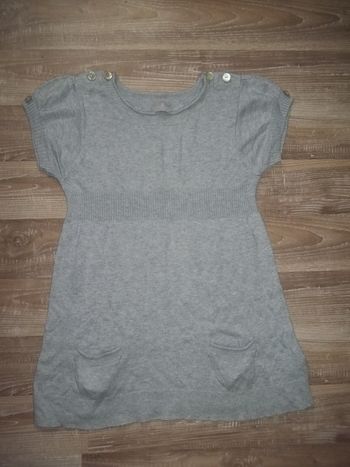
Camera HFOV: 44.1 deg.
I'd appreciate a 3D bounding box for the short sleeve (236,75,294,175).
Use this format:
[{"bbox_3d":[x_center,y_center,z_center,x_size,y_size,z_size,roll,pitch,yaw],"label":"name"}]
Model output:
[{"bbox_3d":[0.143,-0.172,0.682,0.090,0.030,0.158,0,87,-3],"label":"short sleeve"}]

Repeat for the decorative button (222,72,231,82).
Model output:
[{"bbox_3d":[0.082,-0.246,0.682,0.013,0.004,0.013,0,87,-3],"label":"decorative button"}]

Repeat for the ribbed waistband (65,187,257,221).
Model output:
[{"bbox_3d":[-0.020,-0.045,0.673,0.296,0.018,0.047,-1,87,-3],"label":"ribbed waistband"}]

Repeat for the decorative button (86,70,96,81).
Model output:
[{"bbox_3d":[-0.130,-0.244,0.671,0.013,0.004,0.013,0,87,-3],"label":"decorative button"}]

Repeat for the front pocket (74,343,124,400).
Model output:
[{"bbox_3d":[-0.116,0.209,0.651,0.074,0.014,0.082,-4,87,-3],"label":"front pocket"}]

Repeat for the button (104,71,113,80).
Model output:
[{"bbox_3d":[-0.104,-0.245,0.673,0.013,0.004,0.013,0,87,-3],"label":"button"}]

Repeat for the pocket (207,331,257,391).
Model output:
[{"bbox_3d":[0.087,0.196,0.662,0.075,0.014,0.086,-4,87,-3],"label":"pocket"}]

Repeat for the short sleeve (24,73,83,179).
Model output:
[{"bbox_3d":[-0.189,-0.162,0.665,0.091,0.030,0.163,0,87,-3],"label":"short sleeve"}]

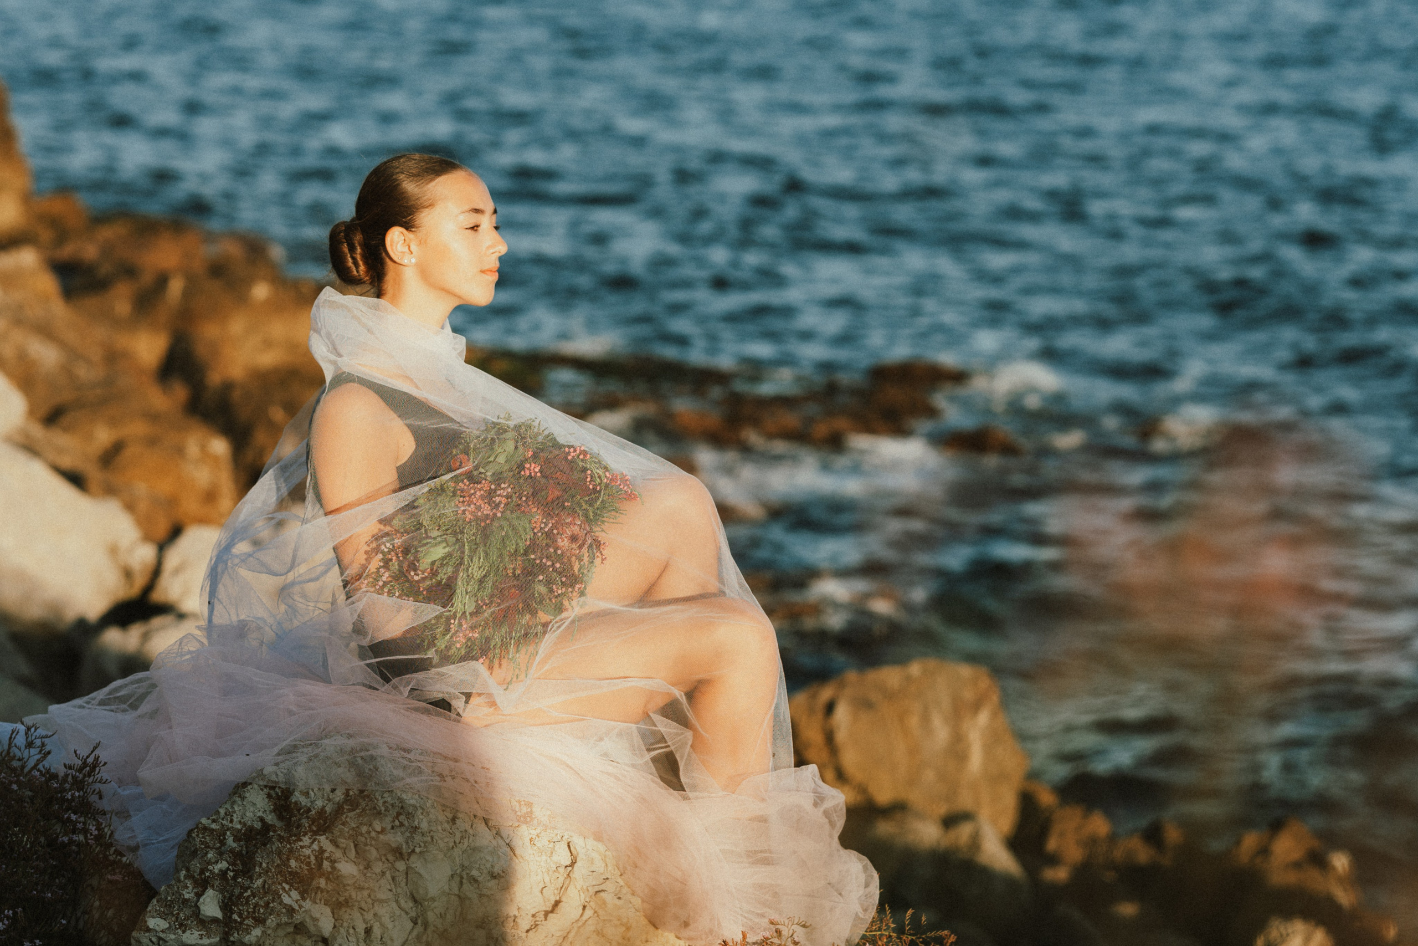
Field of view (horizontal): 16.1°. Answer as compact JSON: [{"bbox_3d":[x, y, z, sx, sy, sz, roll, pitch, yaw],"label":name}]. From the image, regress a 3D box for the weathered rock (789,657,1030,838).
[{"bbox_3d":[0.545,0.763,13.700,0.670,0.500,0.500,0,12,0],"label":"weathered rock"}]

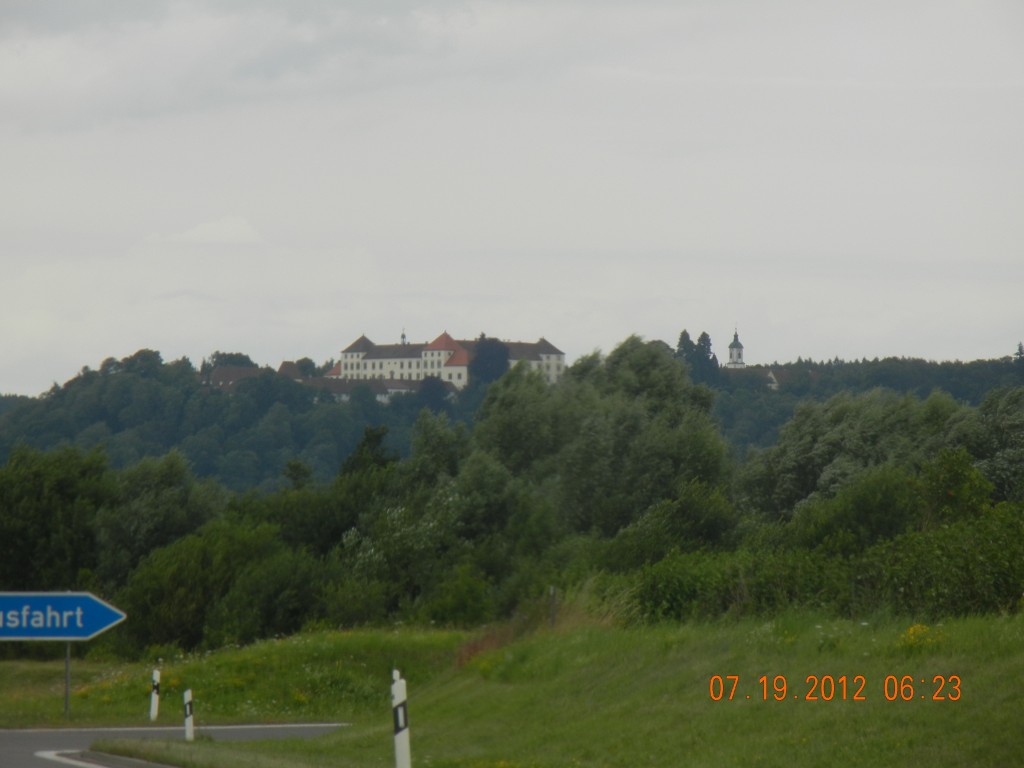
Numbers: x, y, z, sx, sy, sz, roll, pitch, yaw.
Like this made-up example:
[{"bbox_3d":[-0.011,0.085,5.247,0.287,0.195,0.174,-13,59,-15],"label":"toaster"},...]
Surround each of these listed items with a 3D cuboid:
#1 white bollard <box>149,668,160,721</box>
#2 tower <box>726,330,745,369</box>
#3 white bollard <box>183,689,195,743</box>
[{"bbox_3d":[-6.965,6.076,173.000,0.125,1.000,0.115,3,-2,0],"label":"white bollard"},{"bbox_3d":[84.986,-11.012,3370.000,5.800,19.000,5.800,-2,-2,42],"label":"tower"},{"bbox_3d":[-5.938,6.087,163.000,0.125,0.950,0.115,-2,-2,0],"label":"white bollard"}]

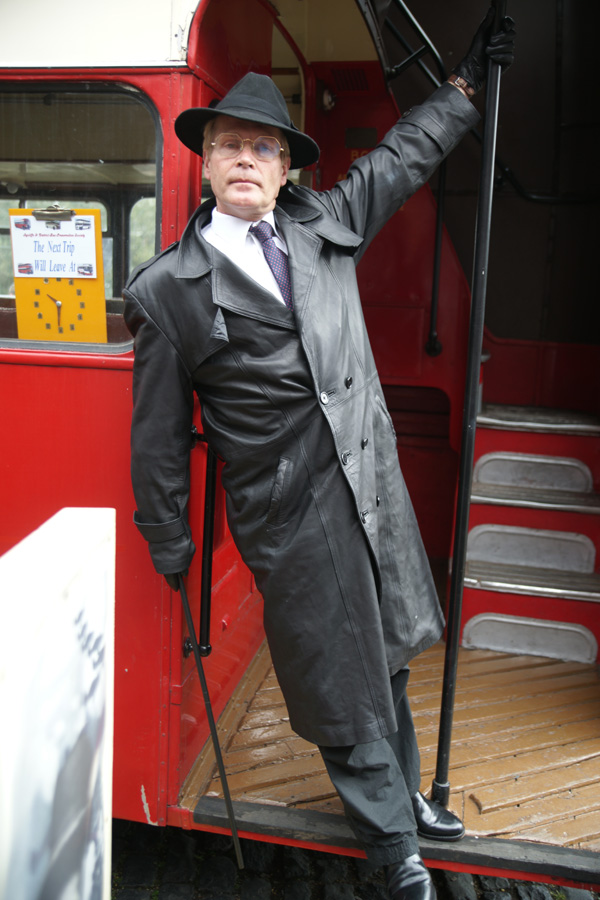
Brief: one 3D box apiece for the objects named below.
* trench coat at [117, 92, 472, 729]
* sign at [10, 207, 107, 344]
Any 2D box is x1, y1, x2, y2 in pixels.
[{"bbox_3d":[0.038,-0.051,1.815,0.740,1.380,0.460,-4,13,-16],"label":"trench coat"},{"bbox_3d":[-0.588,-0.424,2.134,0.232,0.320,0.018,3,14,9],"label":"sign"}]

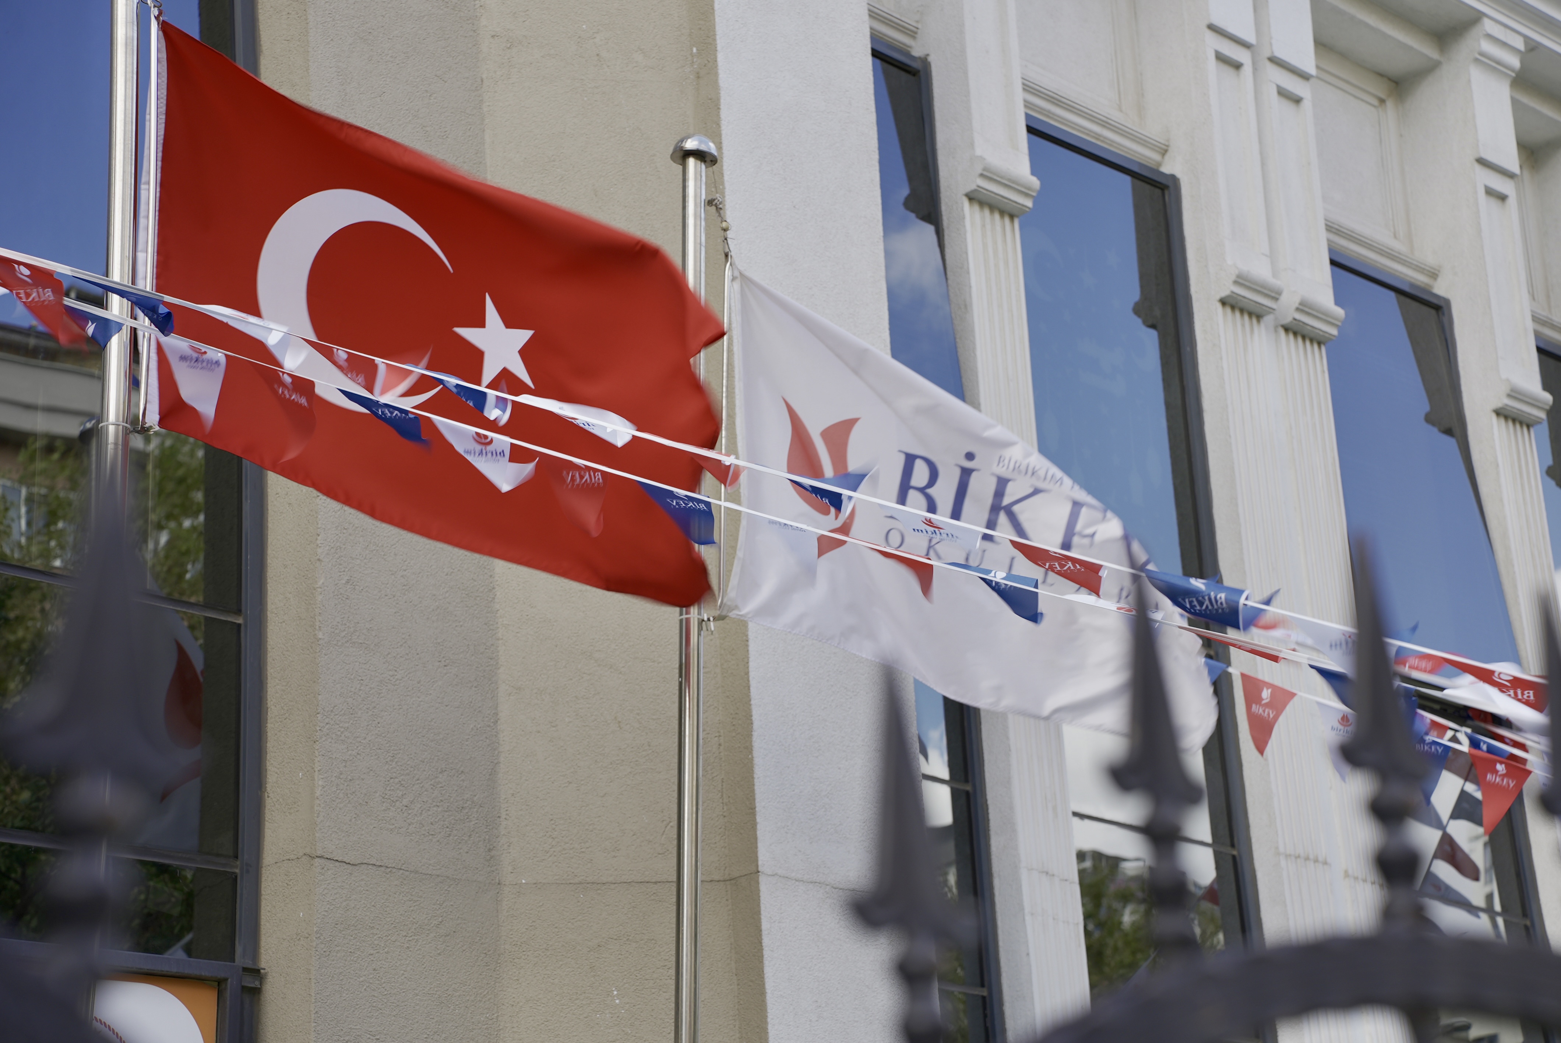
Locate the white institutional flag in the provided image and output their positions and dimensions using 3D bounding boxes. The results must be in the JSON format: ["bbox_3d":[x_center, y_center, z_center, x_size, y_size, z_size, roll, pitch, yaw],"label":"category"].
[{"bbox_3d":[0.510,-0.042,9.018,1.420,1.300,0.320,4,-22,-19],"label":"white institutional flag"}]

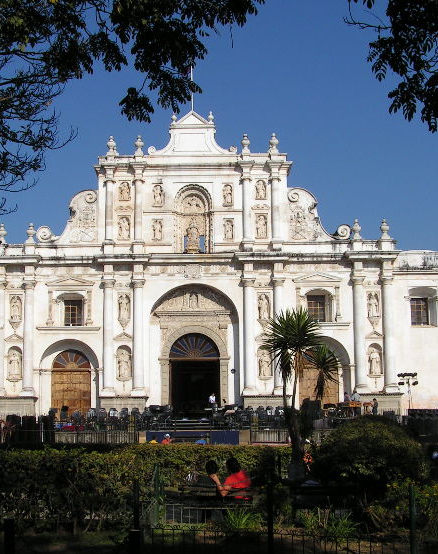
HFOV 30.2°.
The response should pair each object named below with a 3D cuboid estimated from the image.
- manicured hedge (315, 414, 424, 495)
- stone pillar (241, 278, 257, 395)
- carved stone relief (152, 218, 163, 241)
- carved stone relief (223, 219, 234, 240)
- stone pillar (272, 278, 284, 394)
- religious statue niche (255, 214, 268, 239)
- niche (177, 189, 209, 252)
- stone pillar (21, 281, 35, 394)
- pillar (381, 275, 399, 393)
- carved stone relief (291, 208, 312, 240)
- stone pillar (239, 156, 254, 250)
[{"bbox_3d":[3.270,3.969,18.181,2.550,1.620,2.300,-1,-10,0],"label":"manicured hedge"},{"bbox_3d":[2.311,4.622,62.953,1.126,9.006,1.050,0,-8,0],"label":"stone pillar"},{"bbox_3d":[-4.358,-3.339,57.706,0.712,1.601,0.400,-1,-10,2],"label":"carved stone relief"},{"bbox_3d":[0.717,-3.587,61.206,0.906,1.693,0.500,-1,-8,1],"label":"carved stone relief"},{"bbox_3d":[4.661,4.622,62.950,0.932,9.006,0.950,0,-8,0],"label":"stone pillar"},{"bbox_3d":[3.405,-4.022,64.539,1.075,1.946,0.500,0,-8,0],"label":"religious statue niche"},{"bbox_3d":[-1.825,-4.080,58.094,2.382,4.492,1.100,-1,-10,0],"label":"niche"},{"bbox_3d":[-13.140,4.303,56.292,1.042,7.938,0.950,-1,-10,2],"label":"stone pillar"},{"bbox_3d":[11.737,3.808,55.867,0.980,8.189,0.950,-1,-10,0],"label":"pillar"},{"bbox_3d":[5.827,-3.724,57.323,1.548,2.389,0.250,-1,-10,2],"label":"carved stone relief"},{"bbox_3d":[2.073,-5.504,61.097,1.145,7.179,1.000,-1,-8,1],"label":"stone pillar"}]

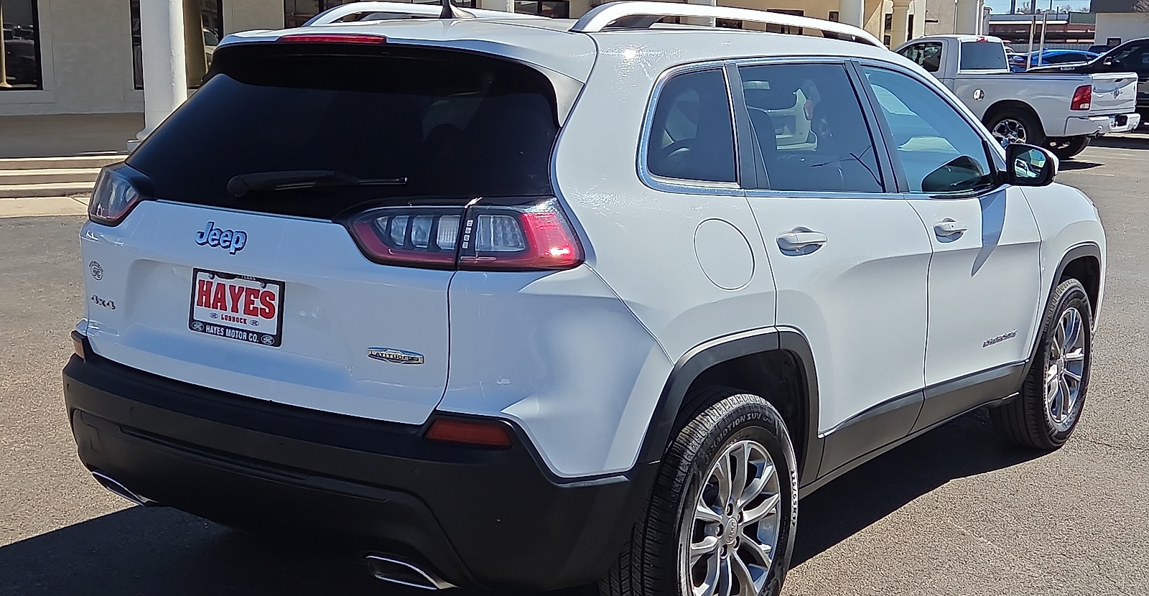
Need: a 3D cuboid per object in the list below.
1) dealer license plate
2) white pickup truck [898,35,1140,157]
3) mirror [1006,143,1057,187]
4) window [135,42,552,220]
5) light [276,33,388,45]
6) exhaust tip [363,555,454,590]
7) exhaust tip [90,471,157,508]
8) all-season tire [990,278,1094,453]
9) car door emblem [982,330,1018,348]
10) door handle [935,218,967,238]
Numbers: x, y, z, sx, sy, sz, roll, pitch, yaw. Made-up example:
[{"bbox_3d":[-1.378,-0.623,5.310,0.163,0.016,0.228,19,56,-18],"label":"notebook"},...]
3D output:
[{"bbox_3d":[-0.800,0.020,3.293,0.315,0.158,0.015,8,6,36],"label":"dealer license plate"},{"bbox_3d":[6.246,-3.259,22.523,2.030,1.910,5.330,-9,13,-44],"label":"white pickup truck"},{"bbox_3d":[1.575,-0.455,4.804,0.200,0.155,0.140,8,12,36],"label":"mirror"},{"bbox_3d":[-0.661,-0.378,3.411,1.380,0.466,0.141,8,-24,36],"label":"window"},{"bbox_3d":[-0.602,-0.640,3.450,0.380,0.028,0.035,7,11,35],"label":"light"},{"bbox_3d":[-0.359,0.604,3.149,0.210,0.066,0.120,7,11,35],"label":"exhaust tip"},{"bbox_3d":[-1.185,0.505,3.738,0.230,0.065,0.120,8,12,36],"label":"exhaust tip"},{"bbox_3d":[1.932,0.259,5.778,0.230,0.720,0.720,7,11,35],"label":"all-season tire"},{"bbox_3d":[1.527,0.151,5.004,0.010,0.034,0.350,7,11,35],"label":"car door emblem"},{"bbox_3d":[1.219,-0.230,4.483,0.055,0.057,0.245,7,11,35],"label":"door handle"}]

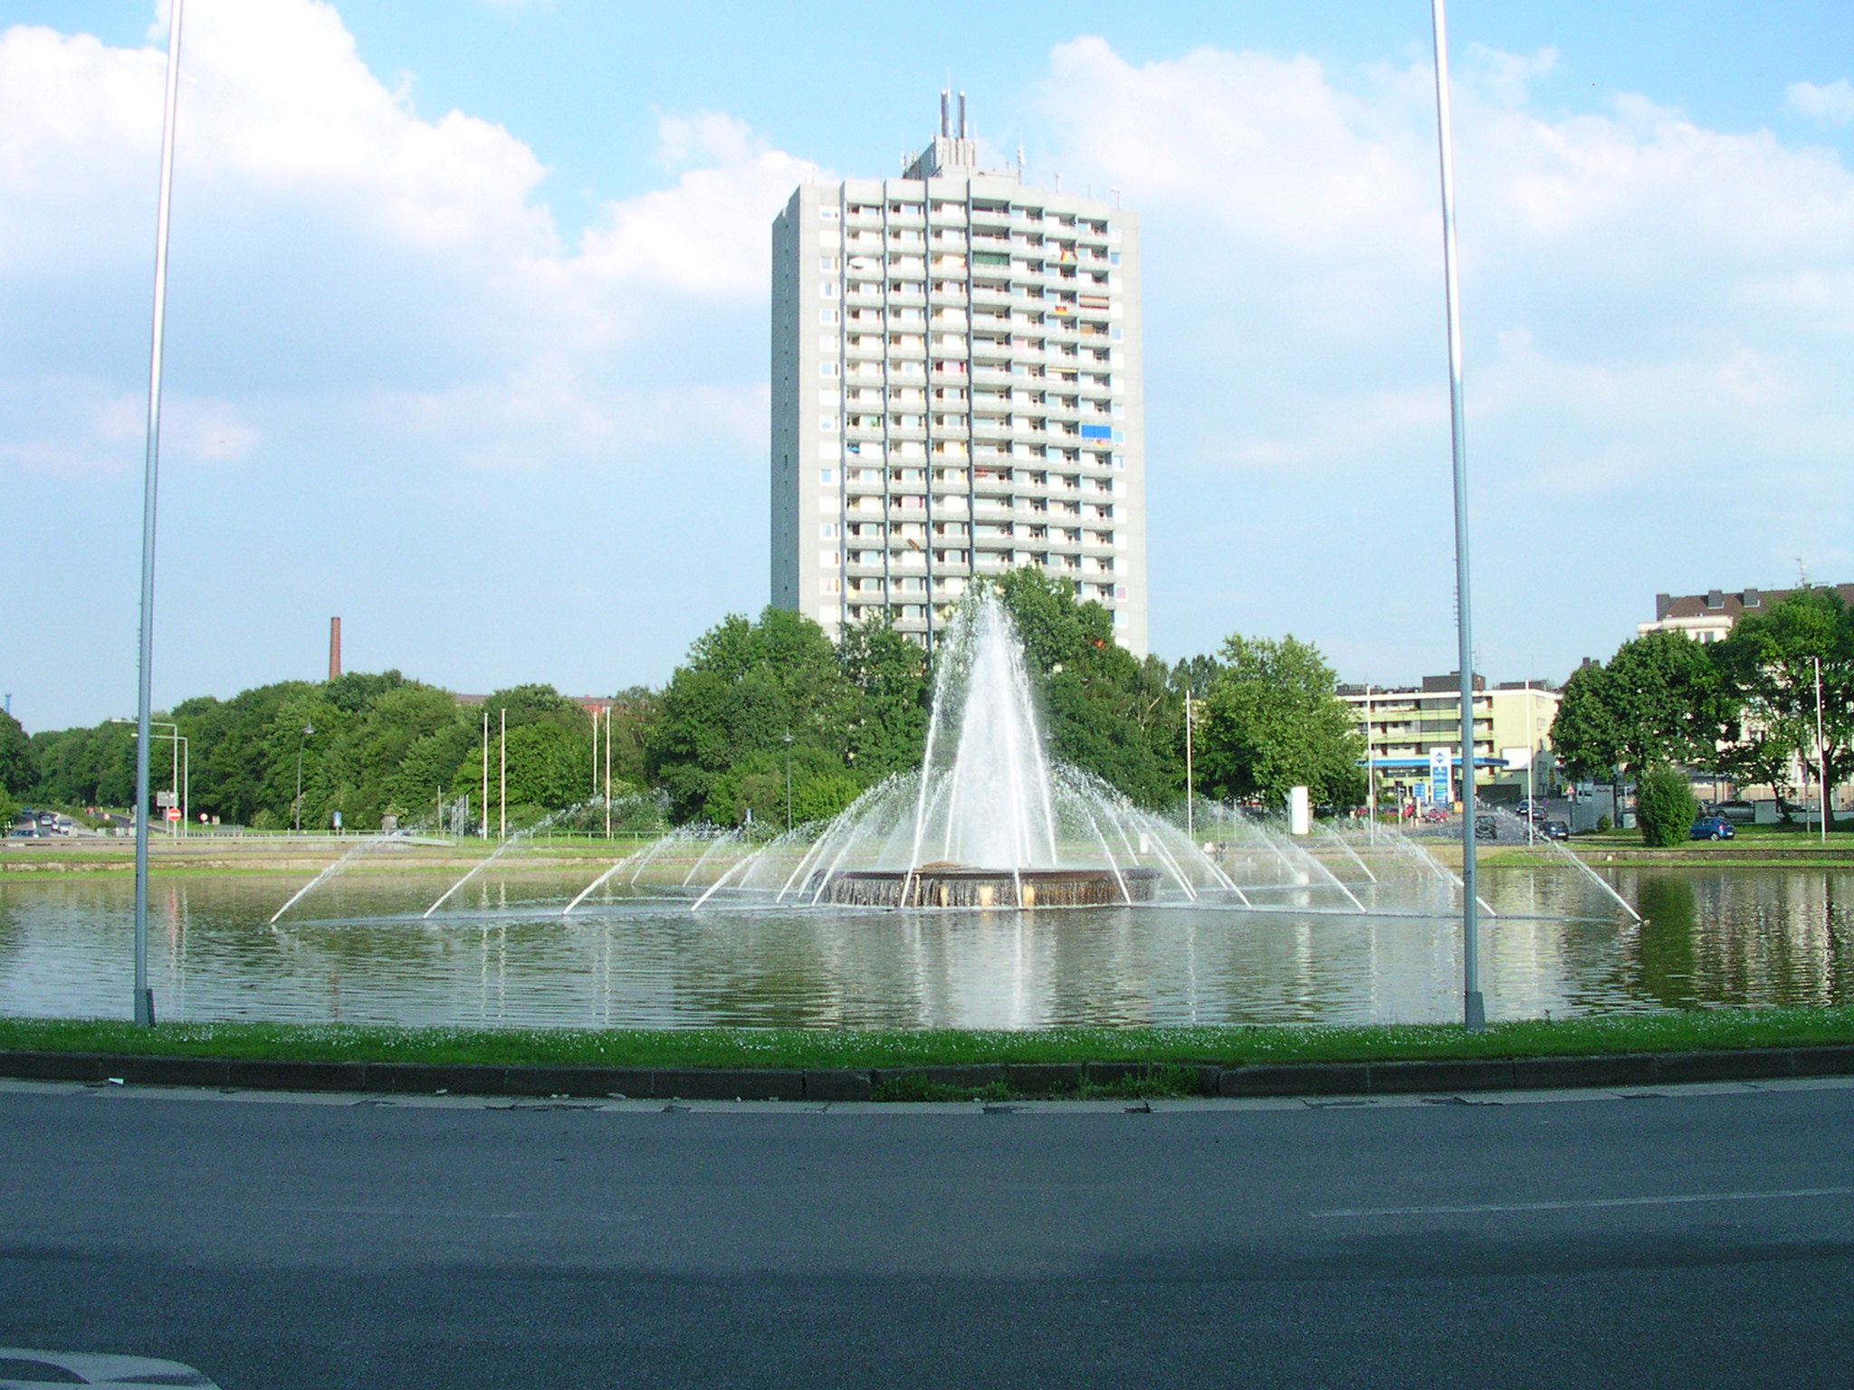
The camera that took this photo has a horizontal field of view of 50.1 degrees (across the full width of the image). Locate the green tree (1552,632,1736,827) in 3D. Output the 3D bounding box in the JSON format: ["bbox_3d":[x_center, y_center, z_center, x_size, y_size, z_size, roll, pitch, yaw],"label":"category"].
[{"bbox_3d":[50.390,2.390,139.140,13.200,14.000,13.000,-2,-4,20],"label":"green tree"}]

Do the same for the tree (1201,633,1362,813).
[{"bbox_3d":[30.059,2.397,168.210,14.000,15.400,14.000,-1,-4,10],"label":"tree"}]

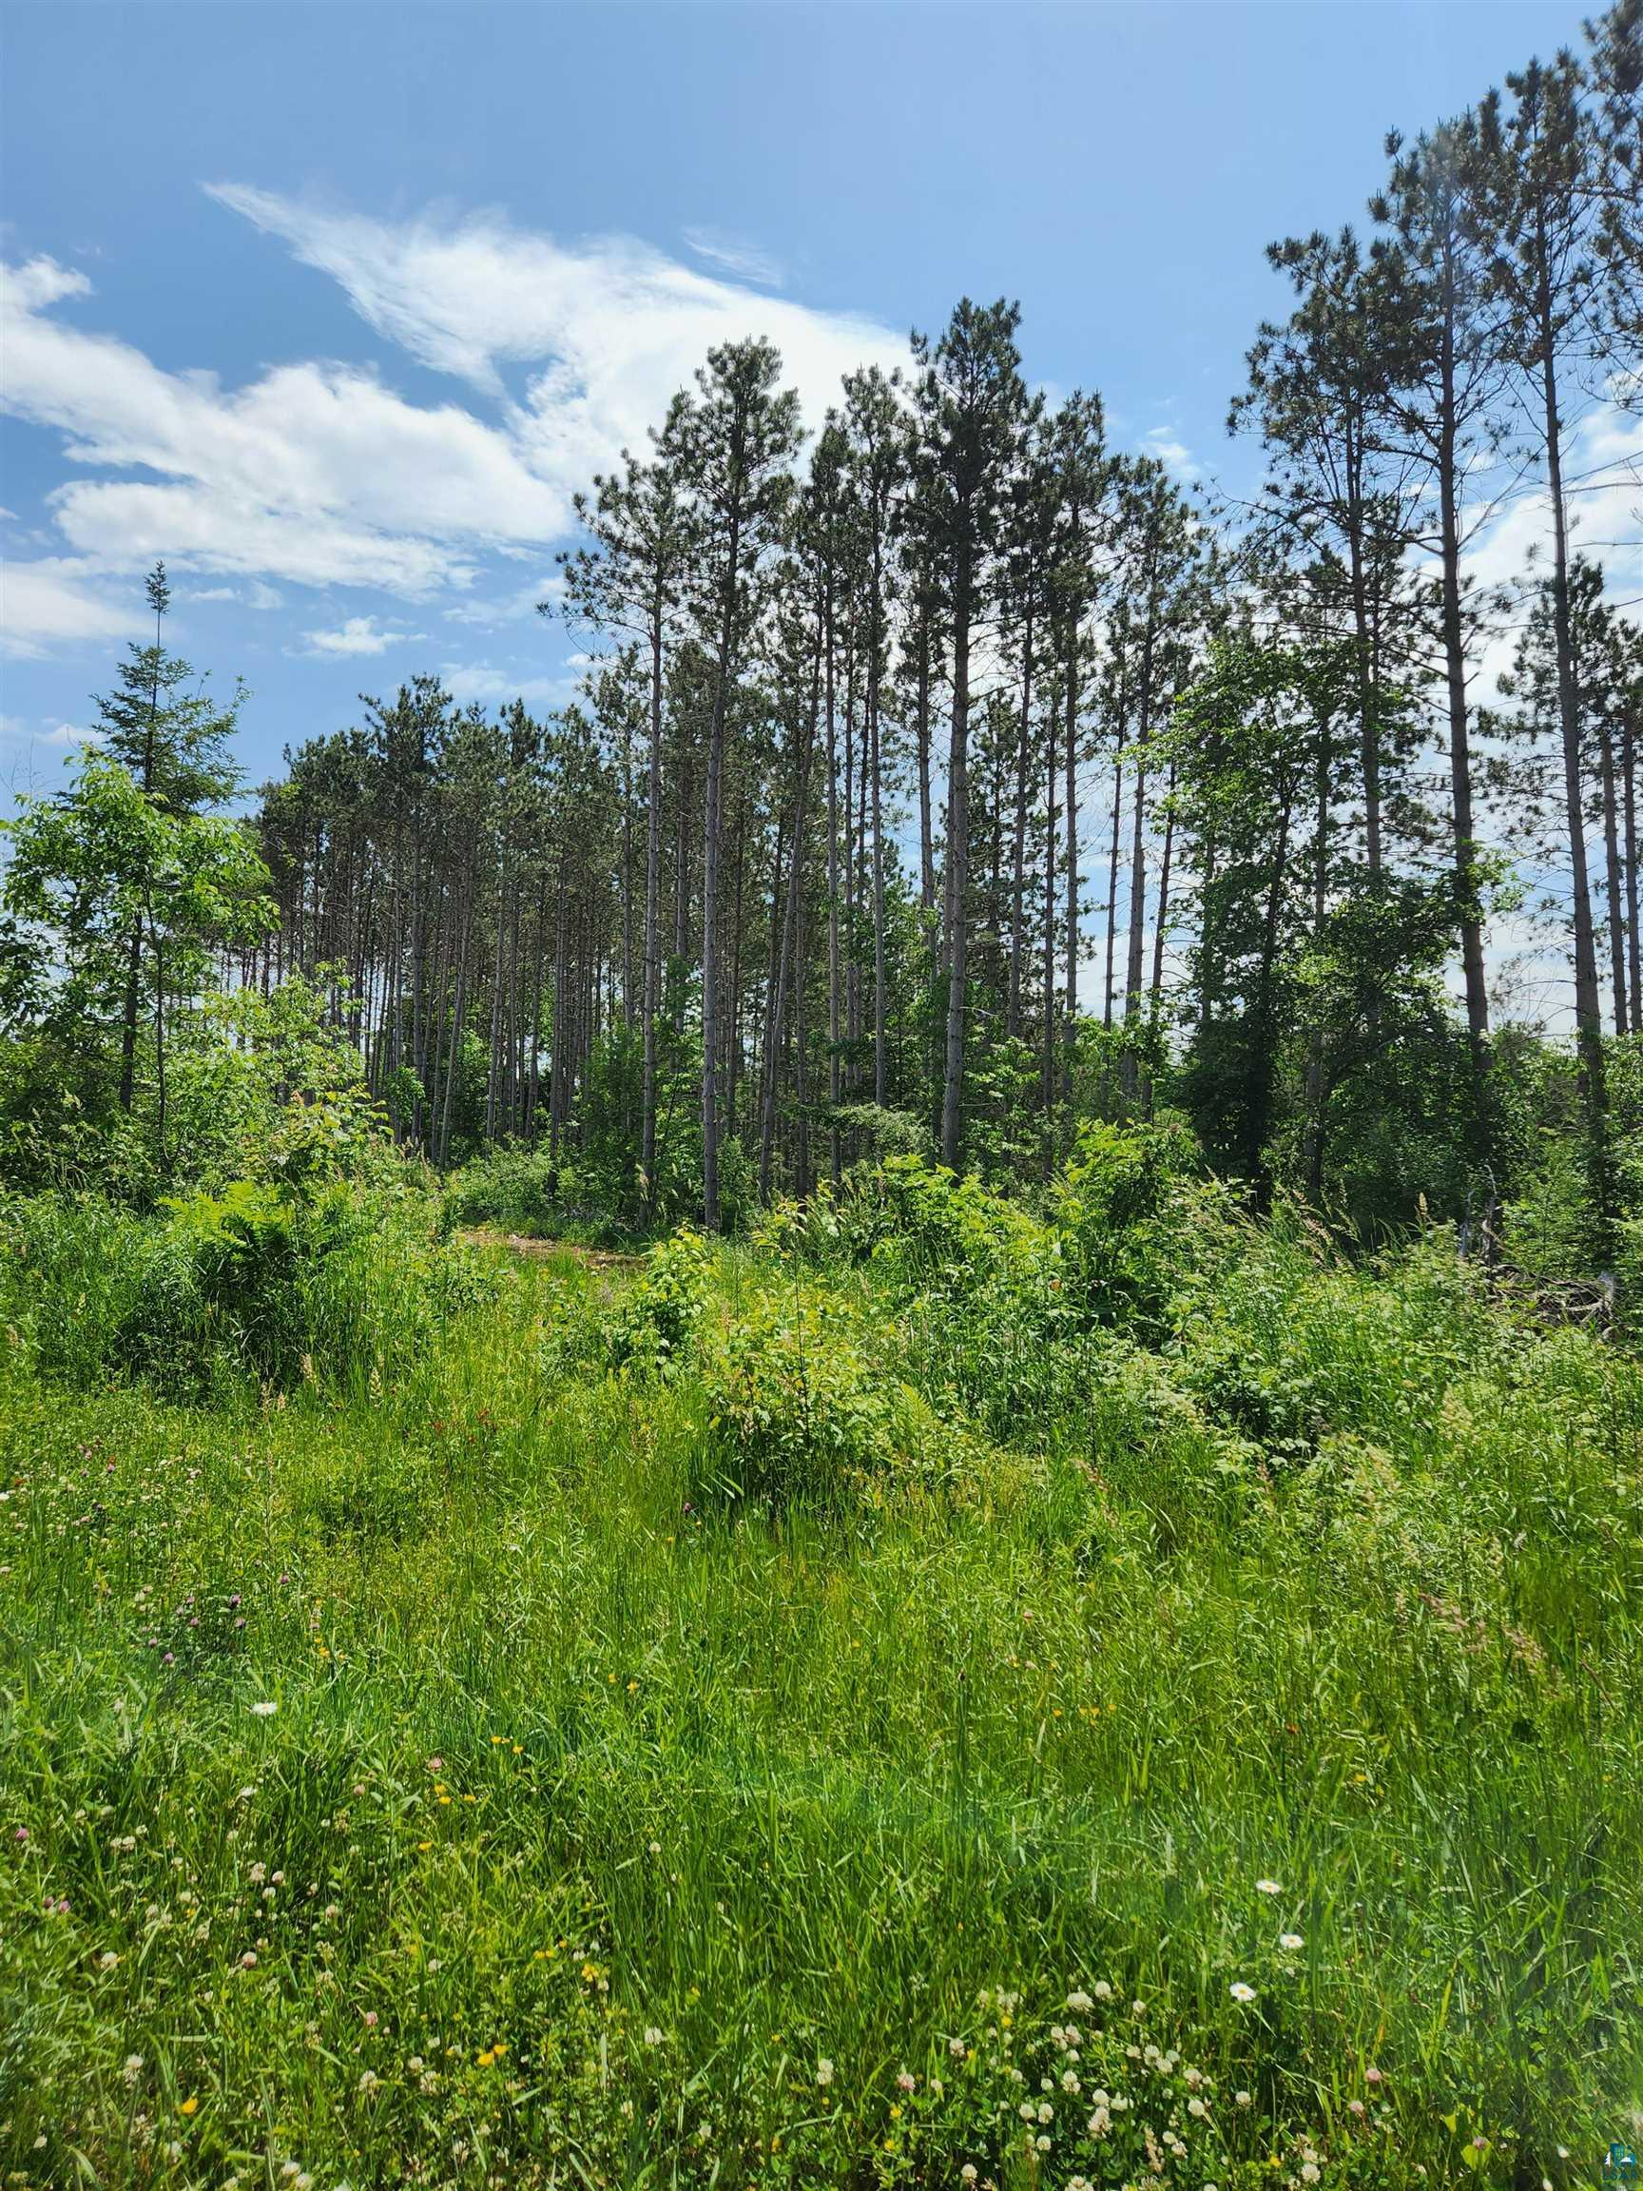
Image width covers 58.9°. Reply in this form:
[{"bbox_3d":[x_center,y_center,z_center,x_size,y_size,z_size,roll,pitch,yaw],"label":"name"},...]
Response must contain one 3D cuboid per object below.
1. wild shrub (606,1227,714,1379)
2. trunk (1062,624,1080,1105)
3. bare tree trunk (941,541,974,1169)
[{"bbox_3d":[-1.125,1.480,10.124,0.780,1.110,0.750,0,-4,0],"label":"wild shrub"},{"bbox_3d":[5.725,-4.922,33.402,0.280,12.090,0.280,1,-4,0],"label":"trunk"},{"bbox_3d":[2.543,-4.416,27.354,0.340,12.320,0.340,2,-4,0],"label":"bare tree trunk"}]

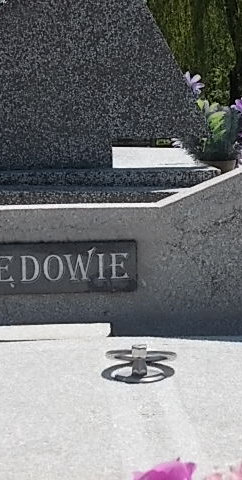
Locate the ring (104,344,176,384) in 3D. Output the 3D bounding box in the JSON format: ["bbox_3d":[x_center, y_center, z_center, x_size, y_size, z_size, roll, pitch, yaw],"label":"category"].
[{"bbox_3d":[0.034,0.210,1.950,0.125,0.052,0.125,-1,8,0],"label":"ring"}]

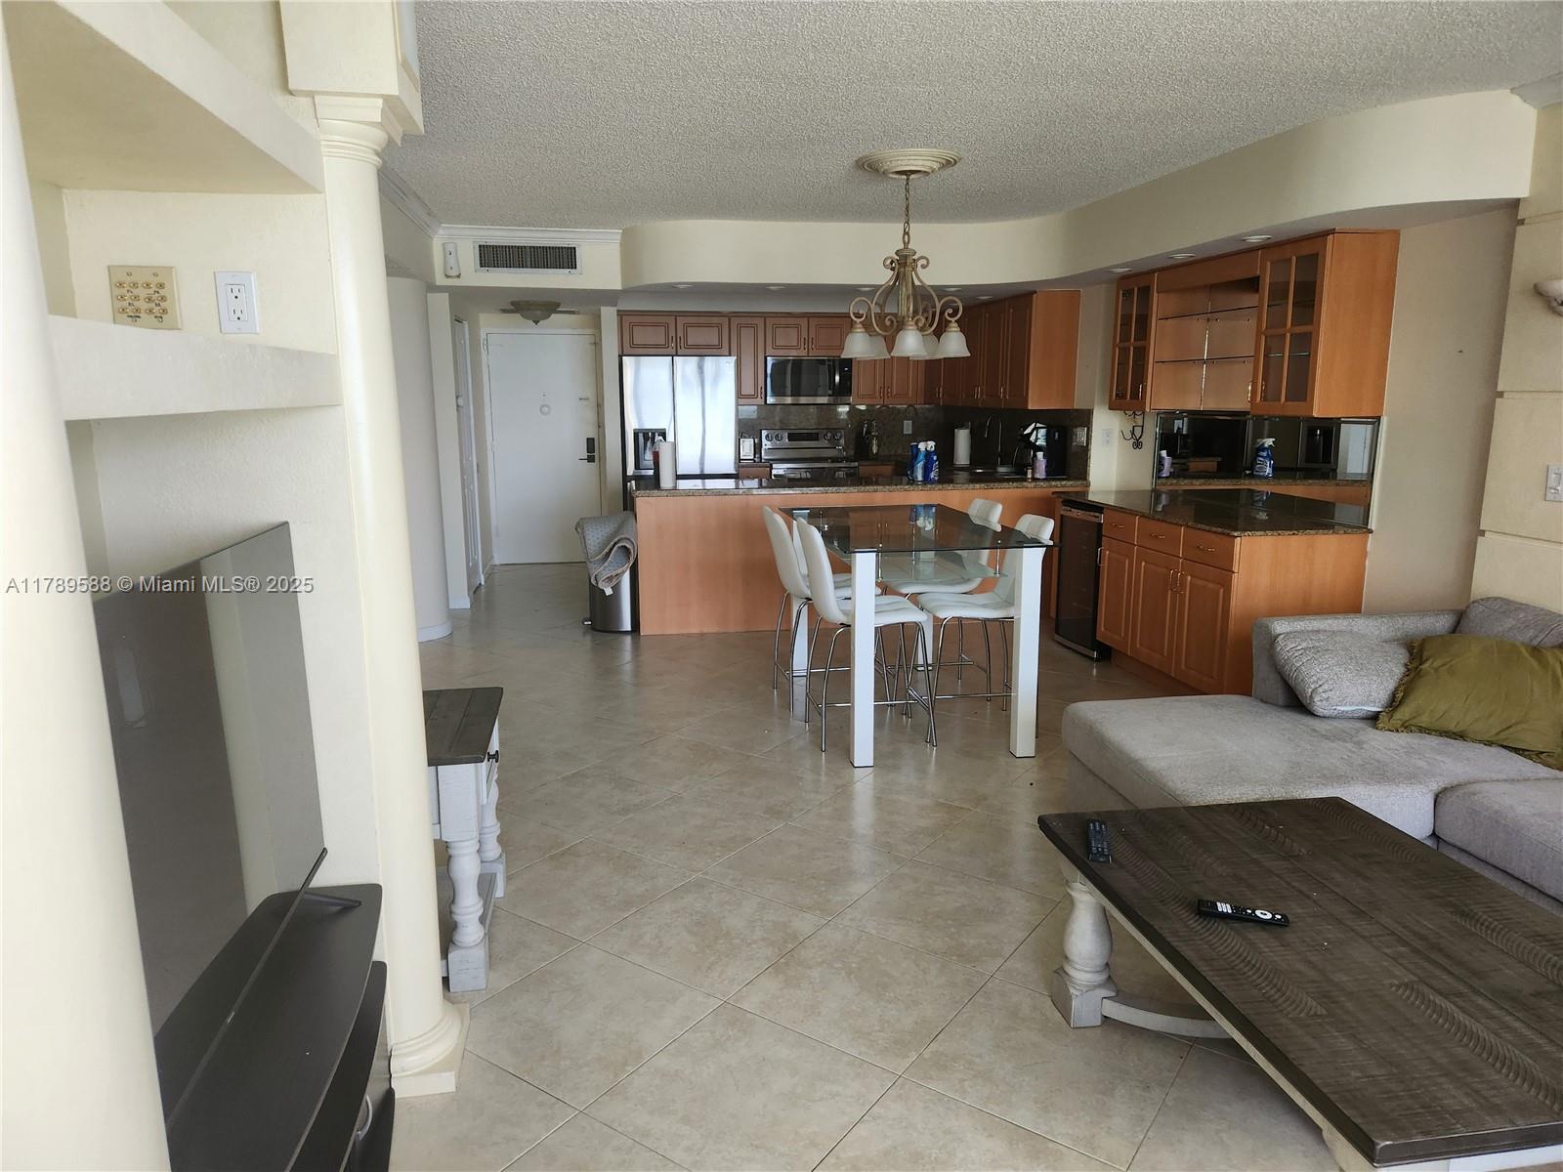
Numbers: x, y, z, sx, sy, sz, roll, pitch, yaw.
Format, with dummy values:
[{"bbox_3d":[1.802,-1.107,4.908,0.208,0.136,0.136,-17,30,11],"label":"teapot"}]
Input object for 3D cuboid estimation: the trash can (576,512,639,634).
[{"bbox_3d":[-1.126,-0.086,6.745,0.350,0.720,0.400,-2,11,-10],"label":"trash can"}]

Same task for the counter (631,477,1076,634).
[{"bbox_3d":[0.525,-0.249,7.063,3.020,0.915,0.700,-2,11,-10],"label":"counter"}]

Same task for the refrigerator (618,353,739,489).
[{"bbox_3d":[-0.867,-1.013,8.814,0.910,1.792,0.770,-2,11,-11],"label":"refrigerator"}]

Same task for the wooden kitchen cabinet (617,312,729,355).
[{"bbox_3d":[-0.920,-2.136,8.851,0.925,0.353,0.340,-2,11,-11],"label":"wooden kitchen cabinet"}]

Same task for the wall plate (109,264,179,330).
[{"bbox_3d":[-1.185,-0.537,1.940,0.117,0.115,0.010,-2,11,-10],"label":"wall plate"}]

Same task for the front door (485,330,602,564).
[{"bbox_3d":[-2.075,-1.194,9.162,0.920,2.010,0.050,-2,11,-10],"label":"front door"}]

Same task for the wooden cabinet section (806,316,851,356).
[{"bbox_3d":[0.391,-2.184,9.134,0.384,0.334,0.330,-2,11,-10],"label":"wooden cabinet section"}]

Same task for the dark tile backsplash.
[{"bbox_3d":[0.844,-1.179,8.258,2.020,0.480,2.880,-2,11,-10],"label":"dark tile backsplash"}]

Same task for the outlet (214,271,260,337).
[{"bbox_3d":[-1.044,-0.543,1.992,0.071,0.115,0.010,-2,11,-11],"label":"outlet"}]

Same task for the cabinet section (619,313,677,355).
[{"bbox_3d":[-1.139,-2.135,8.865,0.468,0.334,0.330,-2,11,-10],"label":"cabinet section"}]

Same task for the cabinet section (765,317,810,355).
[{"bbox_3d":[0.021,-2.172,9.069,0.378,0.326,0.330,-2,11,-10],"label":"cabinet section"}]

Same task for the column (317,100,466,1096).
[{"bbox_3d":[-0.817,0.085,2.216,0.144,2.037,0.287,-2,11,-11],"label":"column"}]

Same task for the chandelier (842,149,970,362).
[{"bbox_3d":[0.549,-1.439,4.602,0.600,0.835,0.600,-2,11,-10],"label":"chandelier"}]

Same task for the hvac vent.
[{"bbox_3d":[-1.616,-2.092,6.640,0.668,0.182,0.040,-2,11,-11],"label":"hvac vent"}]

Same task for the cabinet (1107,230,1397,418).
[{"bbox_3d":[2.323,-1.292,5.368,0.335,0.787,1.820,-2,11,-11],"label":"cabinet"}]

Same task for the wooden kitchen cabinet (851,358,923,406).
[{"bbox_3d":[0.905,-2.001,9.231,0.631,0.758,0.330,-2,11,-11],"label":"wooden kitchen cabinet"}]

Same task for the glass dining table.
[{"bbox_3d":[0.560,0.147,4.959,0.890,0.893,1.610,-2,11,-9],"label":"glass dining table"}]

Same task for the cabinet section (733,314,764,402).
[{"bbox_3d":[-0.307,-1.964,9.048,0.282,0.739,0.330,-2,11,-10],"label":"cabinet section"}]

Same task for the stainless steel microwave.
[{"bbox_3d":[0.218,-1.833,9.304,0.764,0.395,0.400,-2,11,-10],"label":"stainless steel microwave"}]

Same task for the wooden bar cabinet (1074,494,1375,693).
[{"bbox_3d":[2.192,0.023,5.626,0.705,0.905,1.780,-2,11,-10],"label":"wooden bar cabinet"}]

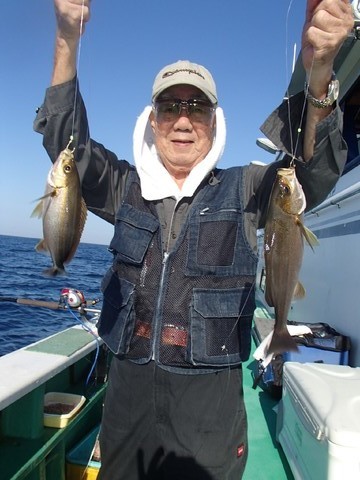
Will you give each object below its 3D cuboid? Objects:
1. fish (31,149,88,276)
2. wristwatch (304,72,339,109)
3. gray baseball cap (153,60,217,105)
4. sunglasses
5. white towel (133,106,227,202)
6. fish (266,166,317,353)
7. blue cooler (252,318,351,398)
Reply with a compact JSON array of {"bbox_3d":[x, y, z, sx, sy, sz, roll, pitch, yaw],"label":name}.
[{"bbox_3d":[-0.268,-0.064,0.870,0.115,0.290,0.055,6,-2,-12],"label":"fish"},{"bbox_3d":[0.288,-0.304,0.790,0.065,0.045,0.060,7,34,18],"label":"wristwatch"},{"bbox_3d":[0.014,-0.398,0.985,0.172,0.138,0.255,5,5,1],"label":"gray baseball cap"},{"bbox_3d":[0.013,-0.308,0.957,0.148,0.046,0.140,5,8,1],"label":"sunglasses"},{"bbox_3d":[0.000,-0.222,1.000,0.240,0.250,0.200,5,-2,0],"label":"white towel"},{"bbox_3d":[0.223,0.040,0.790,0.105,0.380,0.060,3,-2,-22],"label":"fish"},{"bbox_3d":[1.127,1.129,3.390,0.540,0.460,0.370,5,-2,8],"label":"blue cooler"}]

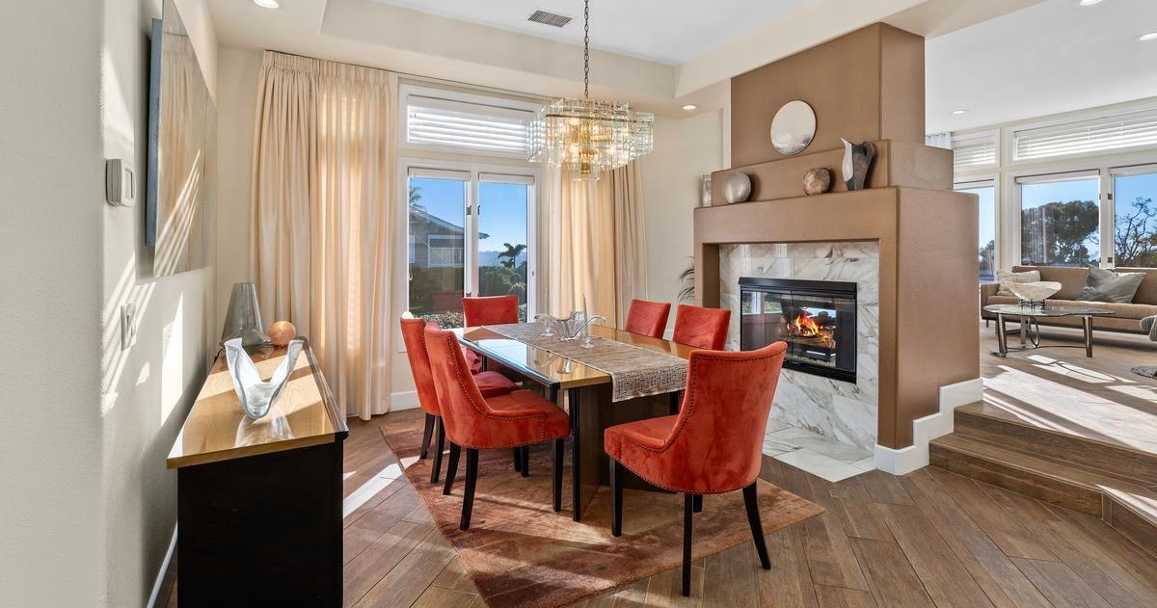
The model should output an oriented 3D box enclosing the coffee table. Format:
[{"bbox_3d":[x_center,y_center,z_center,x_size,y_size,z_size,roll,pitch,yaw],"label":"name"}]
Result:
[{"bbox_3d":[4.893,0.287,5.382,0.920,0.445,1.080,-3,6,-30],"label":"coffee table"}]

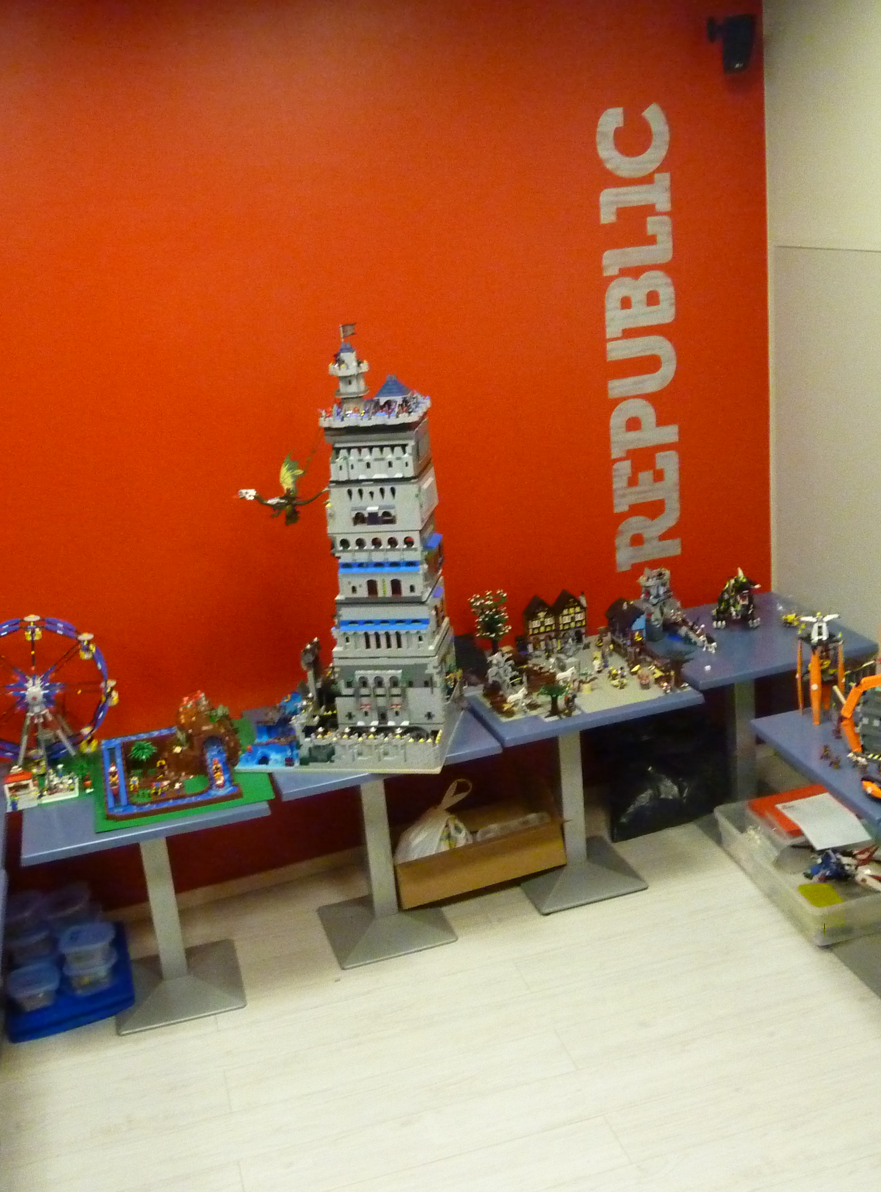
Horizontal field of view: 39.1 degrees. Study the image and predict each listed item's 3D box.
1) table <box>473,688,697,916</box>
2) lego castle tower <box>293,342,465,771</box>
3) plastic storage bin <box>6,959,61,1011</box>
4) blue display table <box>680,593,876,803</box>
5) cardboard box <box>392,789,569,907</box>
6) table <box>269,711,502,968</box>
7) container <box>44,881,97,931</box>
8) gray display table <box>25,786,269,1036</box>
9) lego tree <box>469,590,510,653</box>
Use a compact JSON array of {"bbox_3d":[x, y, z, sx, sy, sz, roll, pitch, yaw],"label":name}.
[{"bbox_3d":[0.473,0.646,4.348,0.677,0.757,0.687,-10,19,-13],"label":"table"},{"bbox_3d":[-0.223,-0.152,3.719,0.444,1.288,0.444,-1,19,15],"label":"lego castle tower"},{"bbox_3d":[-1.304,1.267,3.988,0.167,0.076,0.151,-10,19,-13],"label":"plastic storage bin"},{"bbox_3d":[1.139,0.497,4.699,0.700,0.752,0.700,-10,19,-15],"label":"blue display table"},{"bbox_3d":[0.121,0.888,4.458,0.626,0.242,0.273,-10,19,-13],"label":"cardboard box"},{"bbox_3d":[-0.190,0.782,4.153,0.680,0.757,0.687,-10,19,-13],"label":"table"},{"bbox_3d":[-1.262,1.060,4.237,0.167,0.081,0.151,-10,19,-13],"label":"container"},{"bbox_3d":[-0.880,0.926,3.943,0.692,0.757,0.687,-10,19,-13],"label":"gray display table"},{"bbox_3d":[0.177,0.102,4.332,0.146,0.237,0.141,-5,19,2],"label":"lego tree"}]

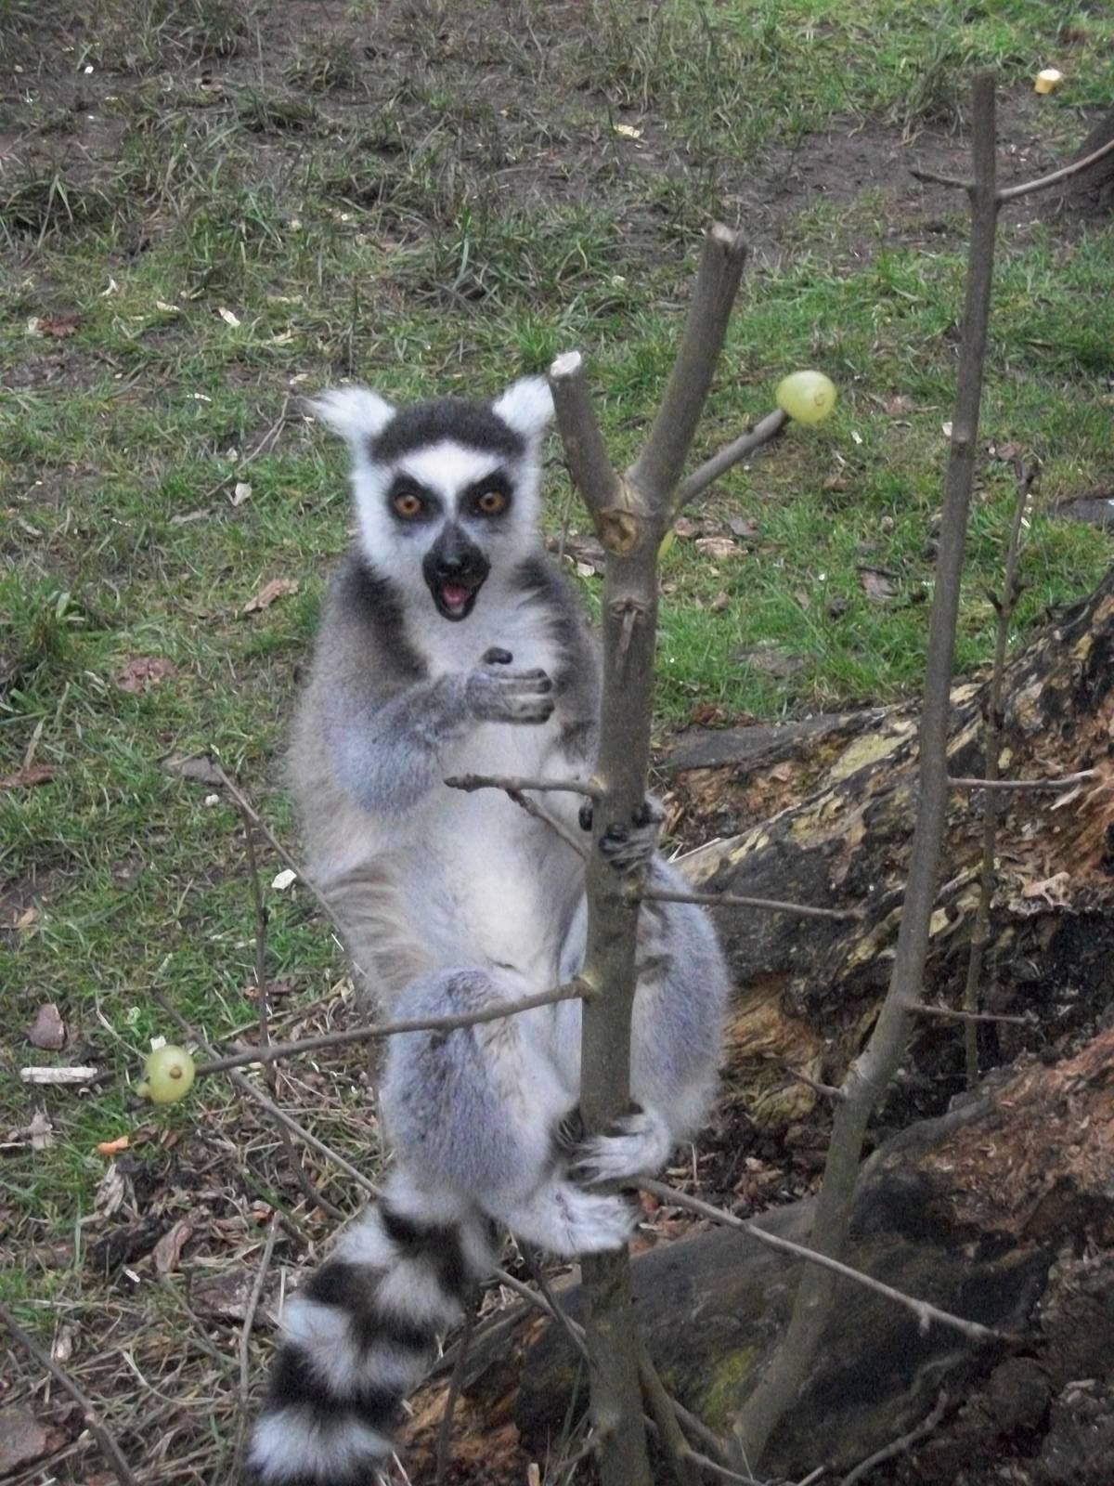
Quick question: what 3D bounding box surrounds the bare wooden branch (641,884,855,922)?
[{"bbox_3d":[0.090,0.075,1.245,0.102,0.010,0.010,6,27,6],"label":"bare wooden branch"}]

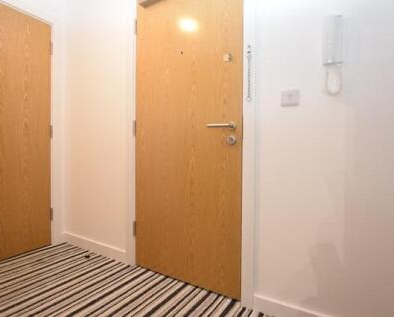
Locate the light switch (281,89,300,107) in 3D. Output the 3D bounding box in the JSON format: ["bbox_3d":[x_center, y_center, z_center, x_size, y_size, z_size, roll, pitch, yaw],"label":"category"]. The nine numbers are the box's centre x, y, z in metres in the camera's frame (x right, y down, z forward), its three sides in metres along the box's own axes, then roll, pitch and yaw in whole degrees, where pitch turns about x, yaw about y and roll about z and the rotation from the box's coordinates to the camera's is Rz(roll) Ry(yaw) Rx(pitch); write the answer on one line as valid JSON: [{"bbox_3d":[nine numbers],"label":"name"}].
[{"bbox_3d":[0.472,-0.305,1.202,0.085,0.083,0.010,1,1,32],"label":"light switch"}]

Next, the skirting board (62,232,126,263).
[{"bbox_3d":[-0.903,0.767,2.063,0.838,0.091,0.018,1,1,32],"label":"skirting board"}]

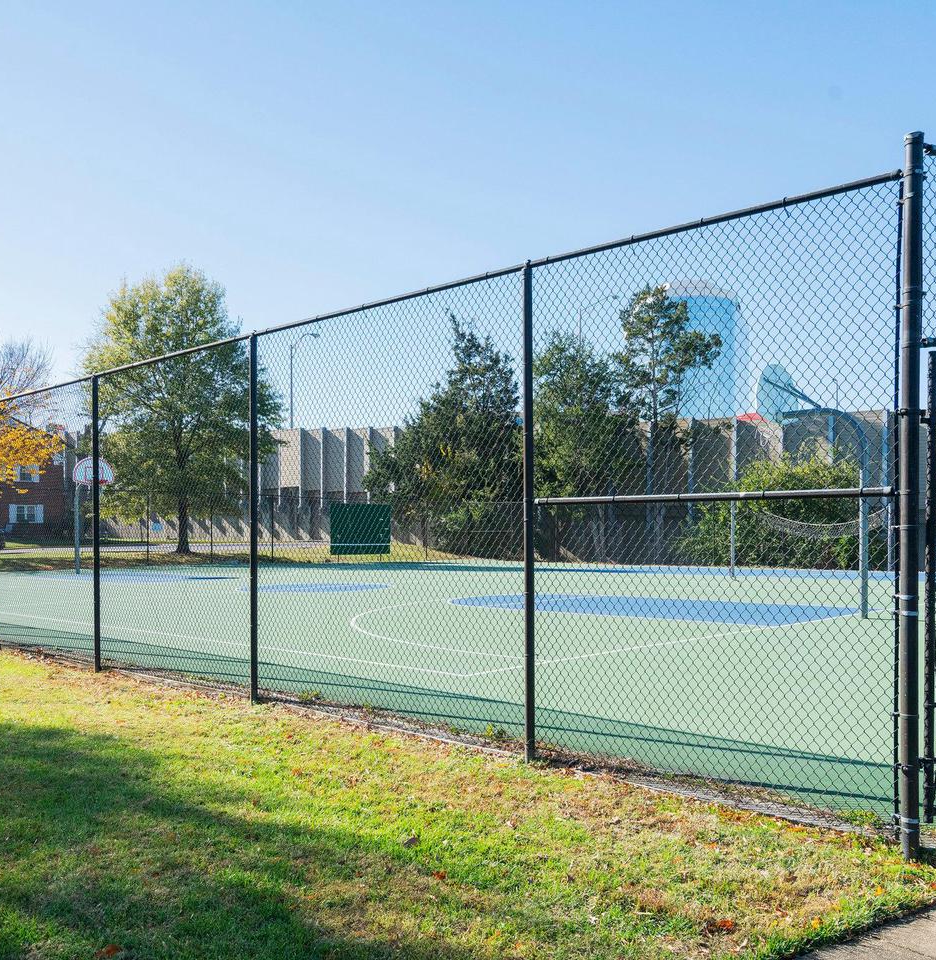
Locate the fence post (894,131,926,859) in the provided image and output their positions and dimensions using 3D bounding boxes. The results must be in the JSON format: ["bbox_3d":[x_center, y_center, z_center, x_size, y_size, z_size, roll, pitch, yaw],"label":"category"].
[{"bbox_3d":[2.050,0.070,4.440,0.080,3.368,0.080,-1,-1,44],"label":"fence post"}]

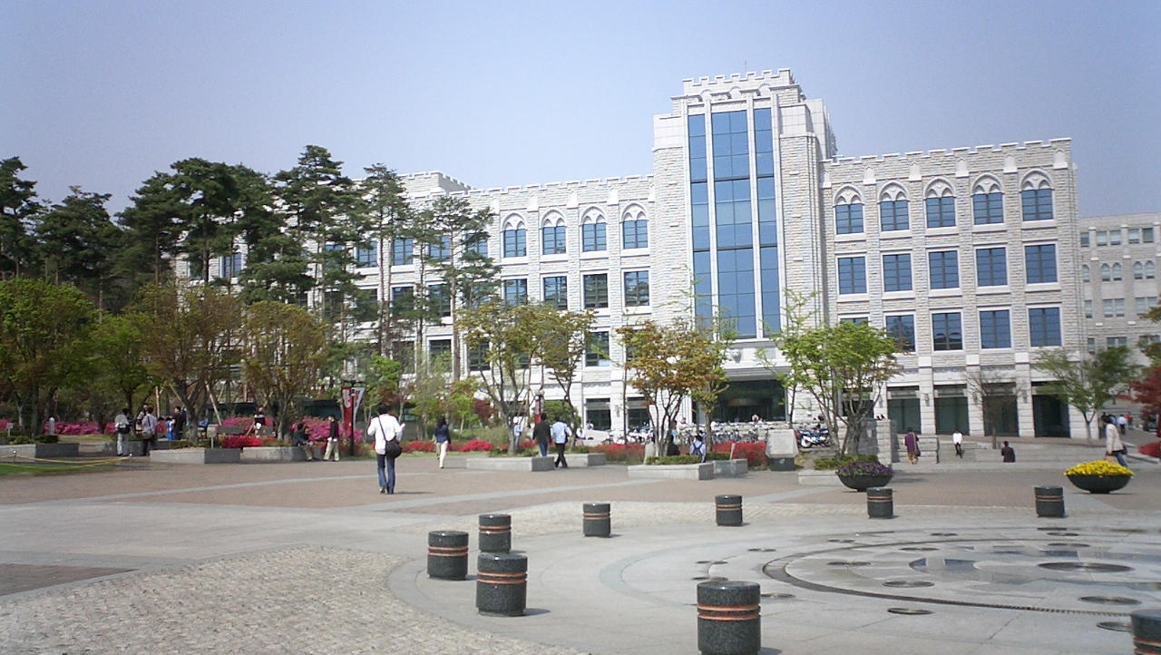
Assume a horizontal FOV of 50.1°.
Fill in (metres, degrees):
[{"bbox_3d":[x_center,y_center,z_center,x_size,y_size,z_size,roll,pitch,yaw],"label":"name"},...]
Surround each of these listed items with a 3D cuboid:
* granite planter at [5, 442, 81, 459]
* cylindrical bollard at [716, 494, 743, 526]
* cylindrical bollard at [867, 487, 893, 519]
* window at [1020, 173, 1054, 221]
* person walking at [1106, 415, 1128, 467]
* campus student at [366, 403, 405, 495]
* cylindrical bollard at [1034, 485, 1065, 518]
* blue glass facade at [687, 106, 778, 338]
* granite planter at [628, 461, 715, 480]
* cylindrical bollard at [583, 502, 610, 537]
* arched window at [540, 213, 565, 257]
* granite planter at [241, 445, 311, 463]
[{"bbox_3d":[-18.319,4.144,41.492,2.050,0.450,2.050,-3,-6,17],"label":"granite planter"},{"bbox_3d":[1.860,2.285,15.550,0.320,0.370,0.320,-1,-5,0],"label":"cylindrical bollard"},{"bbox_3d":[3.930,2.310,16.250,0.320,0.370,0.320,-1,-5,0],"label":"cylindrical bollard"},{"bbox_3d":[28.183,-8.033,76.603,1.992,2.917,0.300,-3,-5,16],"label":"window"},{"bbox_3d":[13.653,3.051,31.500,0.720,1.650,0.500,-2,-5,3],"label":"person walking"},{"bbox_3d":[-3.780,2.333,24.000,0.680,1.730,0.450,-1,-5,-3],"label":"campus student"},{"bbox_3d":[6.020,2.245,15.930,0.320,0.370,0.320,-1,-5,0],"label":"cylindrical bollard"},{"bbox_3d":[9.730,-6.598,78.515,5.664,14.467,0.400,-3,-5,16],"label":"blue glass facade"},{"bbox_3d":[2.636,4.179,35.890,2.050,0.420,2.050,-3,-6,17],"label":"granite planter"},{"bbox_3d":[0.190,2.210,14.300,0.320,0.370,0.320,-1,-5,0],"label":"cylindrical bollard"},{"bbox_3d":[-1.979,-6.943,91.786,1.940,3.150,0.300,-3,-6,17],"label":"arched window"},{"bbox_3d":[-11.242,4.771,46.693,2.050,0.470,2.050,-3,-6,17],"label":"granite planter"}]

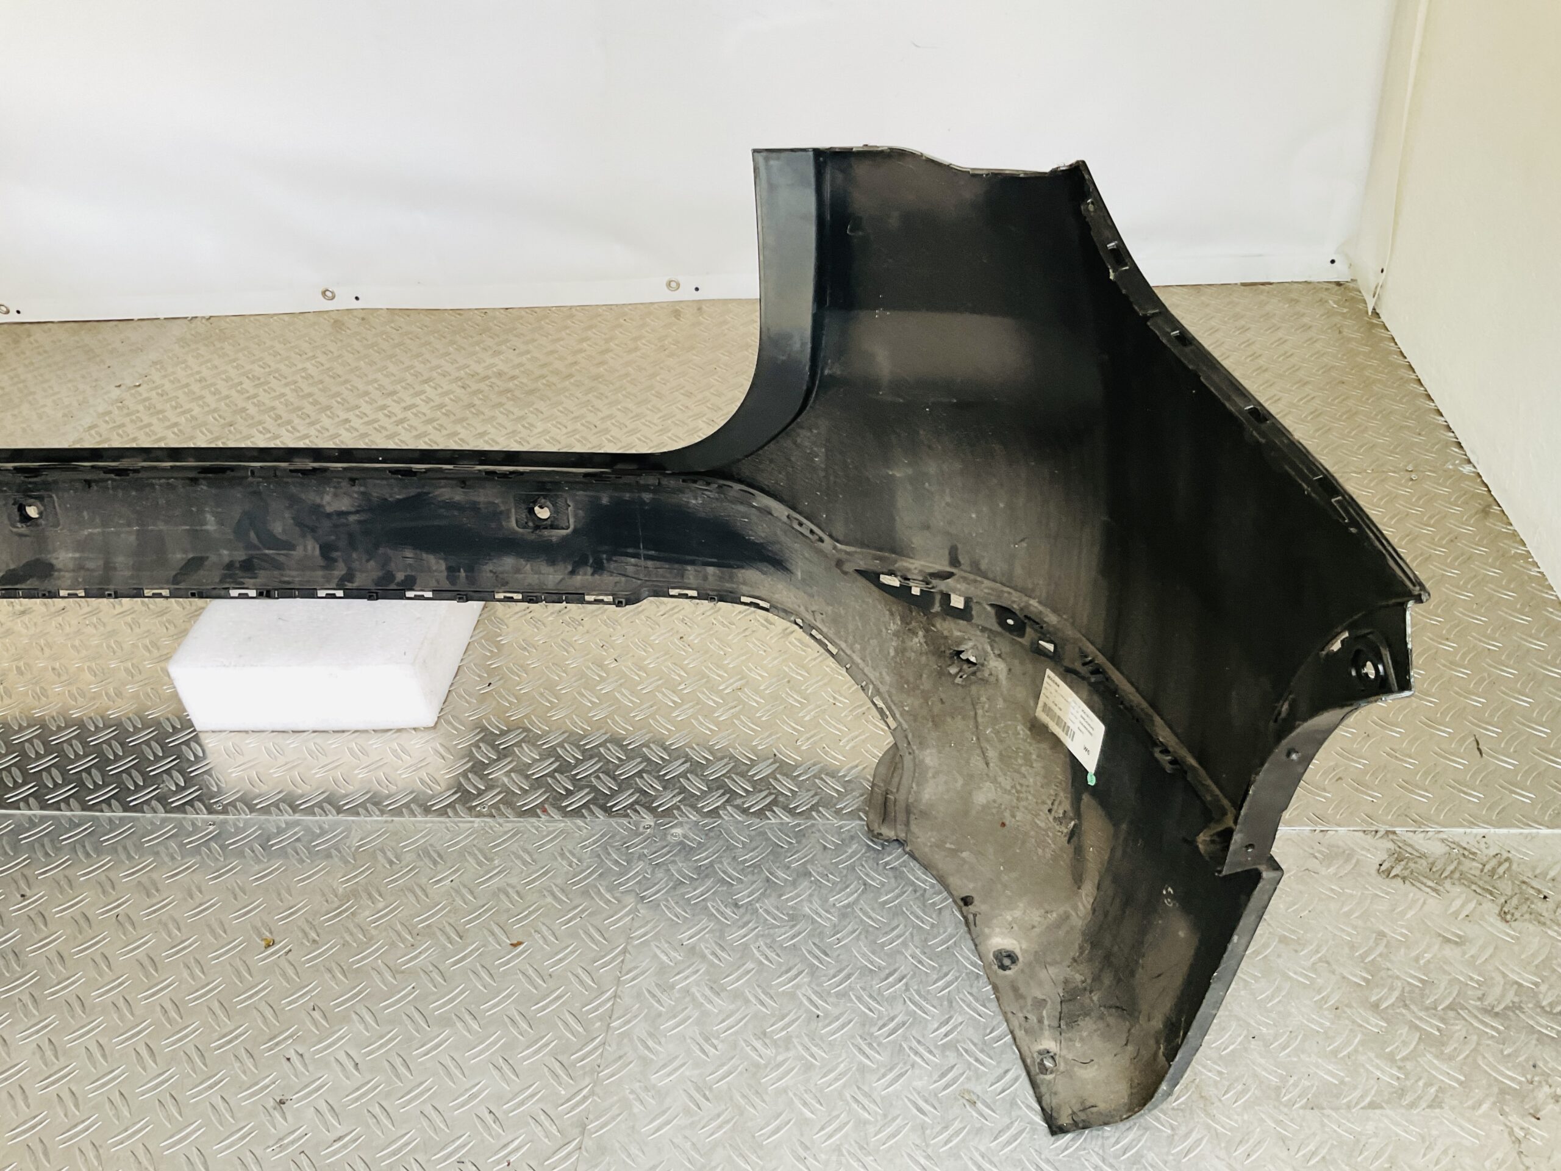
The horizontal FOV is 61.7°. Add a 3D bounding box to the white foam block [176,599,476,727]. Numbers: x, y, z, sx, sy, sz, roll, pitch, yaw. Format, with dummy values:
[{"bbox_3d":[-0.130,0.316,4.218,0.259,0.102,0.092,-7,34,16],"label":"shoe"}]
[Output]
[{"bbox_3d":[-0.465,0.036,1.393,0.247,0.081,0.257,-1,36,5],"label":"white foam block"}]

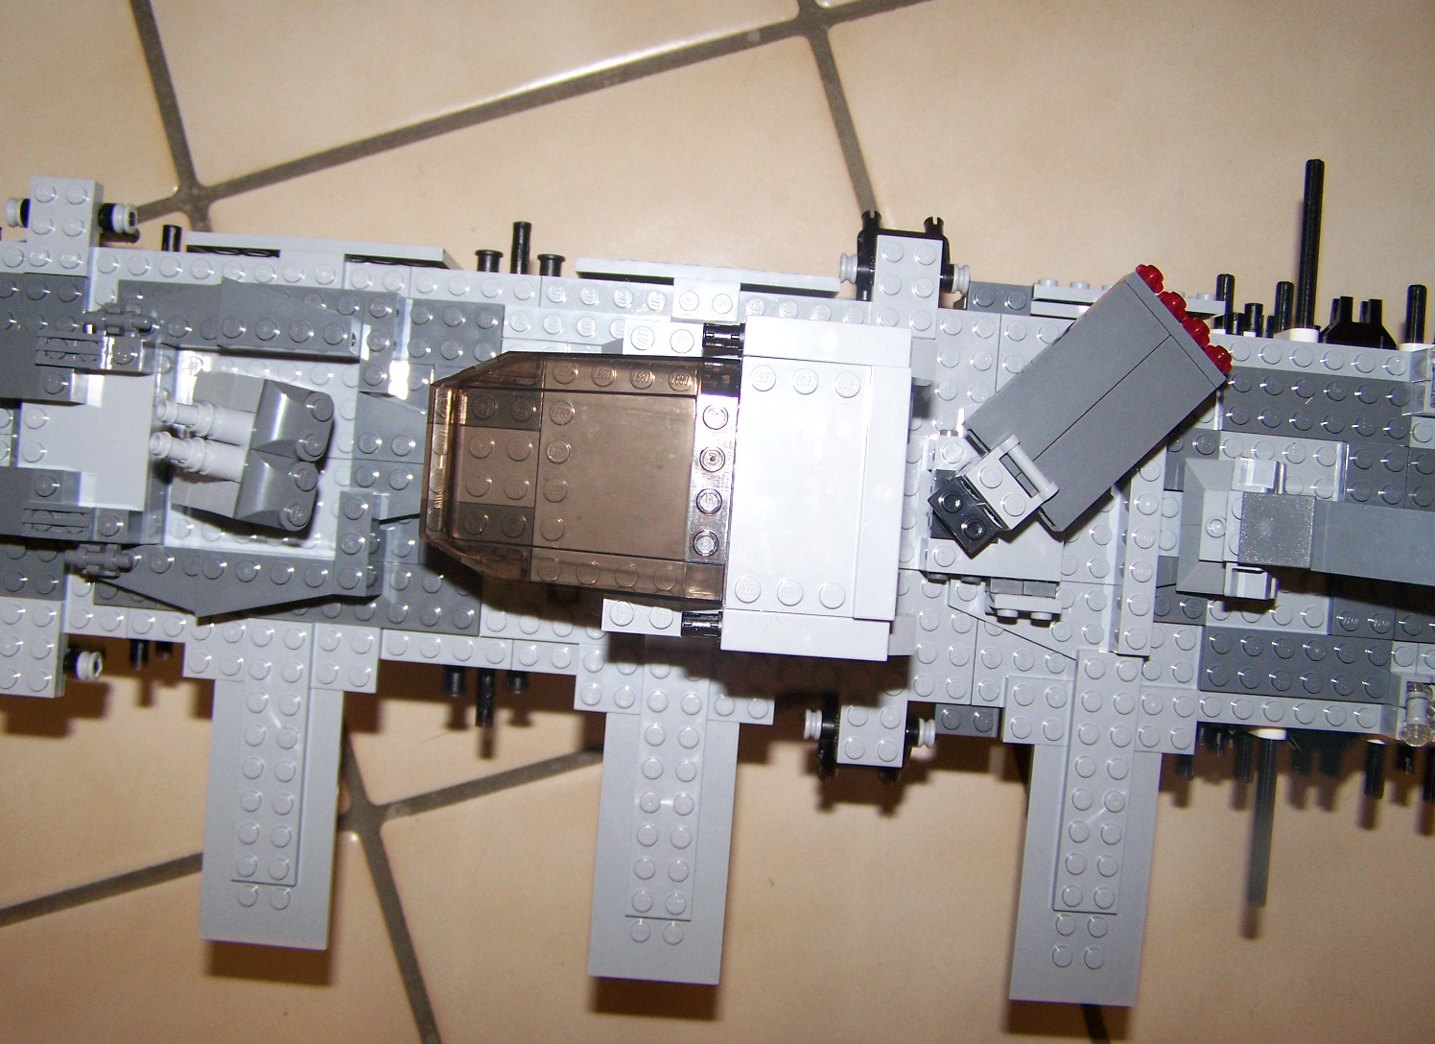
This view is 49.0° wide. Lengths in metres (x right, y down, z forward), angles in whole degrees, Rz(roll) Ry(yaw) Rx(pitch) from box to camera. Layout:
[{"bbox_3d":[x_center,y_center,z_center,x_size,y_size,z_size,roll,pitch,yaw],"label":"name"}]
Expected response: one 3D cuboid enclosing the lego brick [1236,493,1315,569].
[{"bbox_3d":[0.123,0.002,0.352,0.017,0.009,0.016,4,91,1],"label":"lego brick"}]

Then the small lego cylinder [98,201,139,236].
[{"bbox_3d":[-0.149,-0.075,0.391,0.009,0.007,0.007,4,91,0],"label":"small lego cylinder"}]

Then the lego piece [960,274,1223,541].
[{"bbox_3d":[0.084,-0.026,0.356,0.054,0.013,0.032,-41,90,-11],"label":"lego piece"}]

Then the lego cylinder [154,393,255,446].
[{"bbox_3d":[-0.117,-0.023,0.361,0.021,0.008,0.008,12,91,-34],"label":"lego cylinder"}]

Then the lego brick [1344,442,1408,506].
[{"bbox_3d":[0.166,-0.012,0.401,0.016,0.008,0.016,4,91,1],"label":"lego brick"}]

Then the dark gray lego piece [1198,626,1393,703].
[{"bbox_3d":[0.142,0.035,0.387,0.048,0.005,0.016,4,91,0],"label":"dark gray lego piece"}]

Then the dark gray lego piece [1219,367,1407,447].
[{"bbox_3d":[0.147,-0.028,0.387,0.048,0.005,0.016,4,91,0],"label":"dark gray lego piece"}]

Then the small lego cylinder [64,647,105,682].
[{"bbox_3d":[-0.161,0.036,0.400,0.009,0.008,0.008,4,91,1],"label":"small lego cylinder"}]

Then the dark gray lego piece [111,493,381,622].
[{"bbox_3d":[-0.112,0.007,0.369,0.065,0.015,0.032,4,91,1],"label":"dark gray lego piece"}]

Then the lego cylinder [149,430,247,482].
[{"bbox_3d":[-0.118,-0.015,0.361,0.021,0.008,0.008,14,91,-32],"label":"lego cylinder"}]

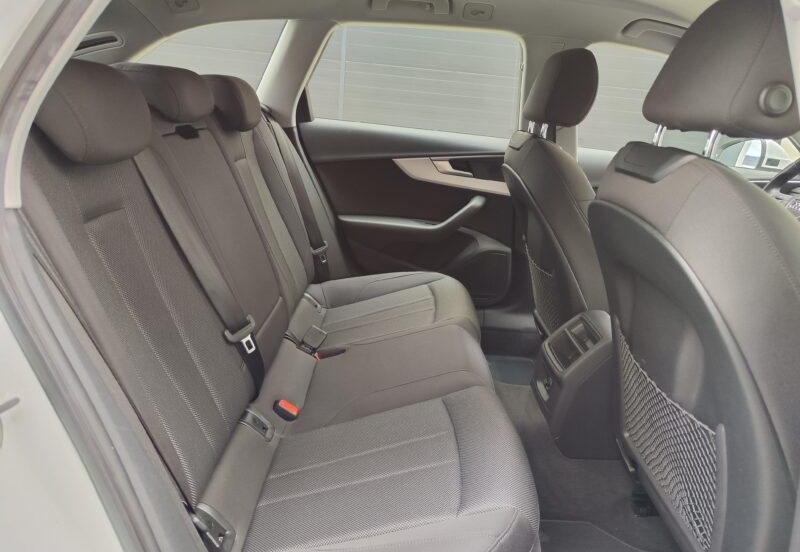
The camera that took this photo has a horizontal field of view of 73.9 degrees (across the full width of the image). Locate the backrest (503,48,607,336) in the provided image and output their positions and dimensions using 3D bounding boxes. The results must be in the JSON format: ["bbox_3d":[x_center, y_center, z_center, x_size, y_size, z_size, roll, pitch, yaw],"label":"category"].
[{"bbox_3d":[0.438,-0.208,1.565,0.250,0.840,0.490,-9,18,3],"label":"backrest"}]

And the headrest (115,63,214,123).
[{"bbox_3d":[-0.496,-0.387,1.130,0.145,0.125,0.240,-1,18,0],"label":"headrest"}]

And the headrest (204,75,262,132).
[{"bbox_3d":[-0.477,-0.476,1.477,0.145,0.155,0.250,-1,18,0],"label":"headrest"}]

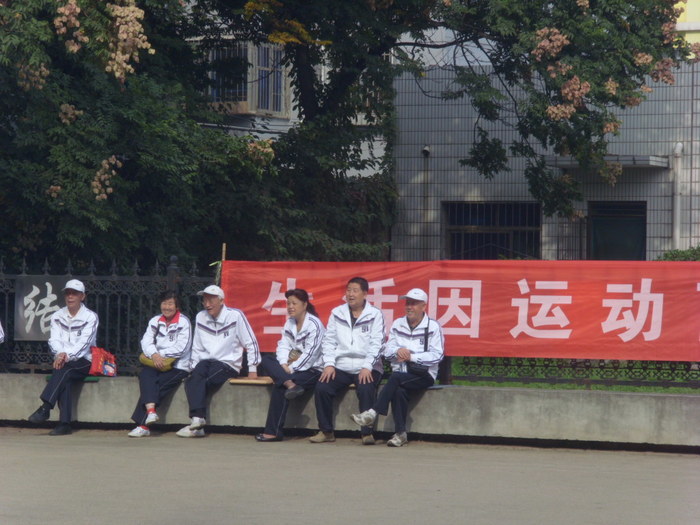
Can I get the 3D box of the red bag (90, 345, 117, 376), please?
[{"bbox_3d":[-2.160,0.866,25.467,0.250,0.260,0.150,0,0,-6],"label":"red bag"}]

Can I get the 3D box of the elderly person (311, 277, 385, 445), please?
[{"bbox_3d":[-0.021,0.796,24.097,0.550,1.343,0.760,0,0,21],"label":"elderly person"}]

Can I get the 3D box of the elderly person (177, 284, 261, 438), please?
[{"bbox_3d":[-1.111,0.827,24.606,0.610,1.264,0.770,0,0,21],"label":"elderly person"}]

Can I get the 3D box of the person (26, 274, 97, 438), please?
[{"bbox_3d":[-2.487,0.797,25.189,0.520,1.299,0.760,0,0,20],"label":"person"}]

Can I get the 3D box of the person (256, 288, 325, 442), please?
[{"bbox_3d":[-0.497,0.845,24.320,0.510,1.238,0.730,0,0,36],"label":"person"}]

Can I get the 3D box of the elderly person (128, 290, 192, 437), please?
[{"bbox_3d":[-1.615,0.851,24.820,0.490,1.206,0.740,0,0,18],"label":"elderly person"}]

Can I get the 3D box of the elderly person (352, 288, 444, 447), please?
[{"bbox_3d":[0.398,0.847,23.901,0.580,1.249,0.850,0,0,24],"label":"elderly person"}]

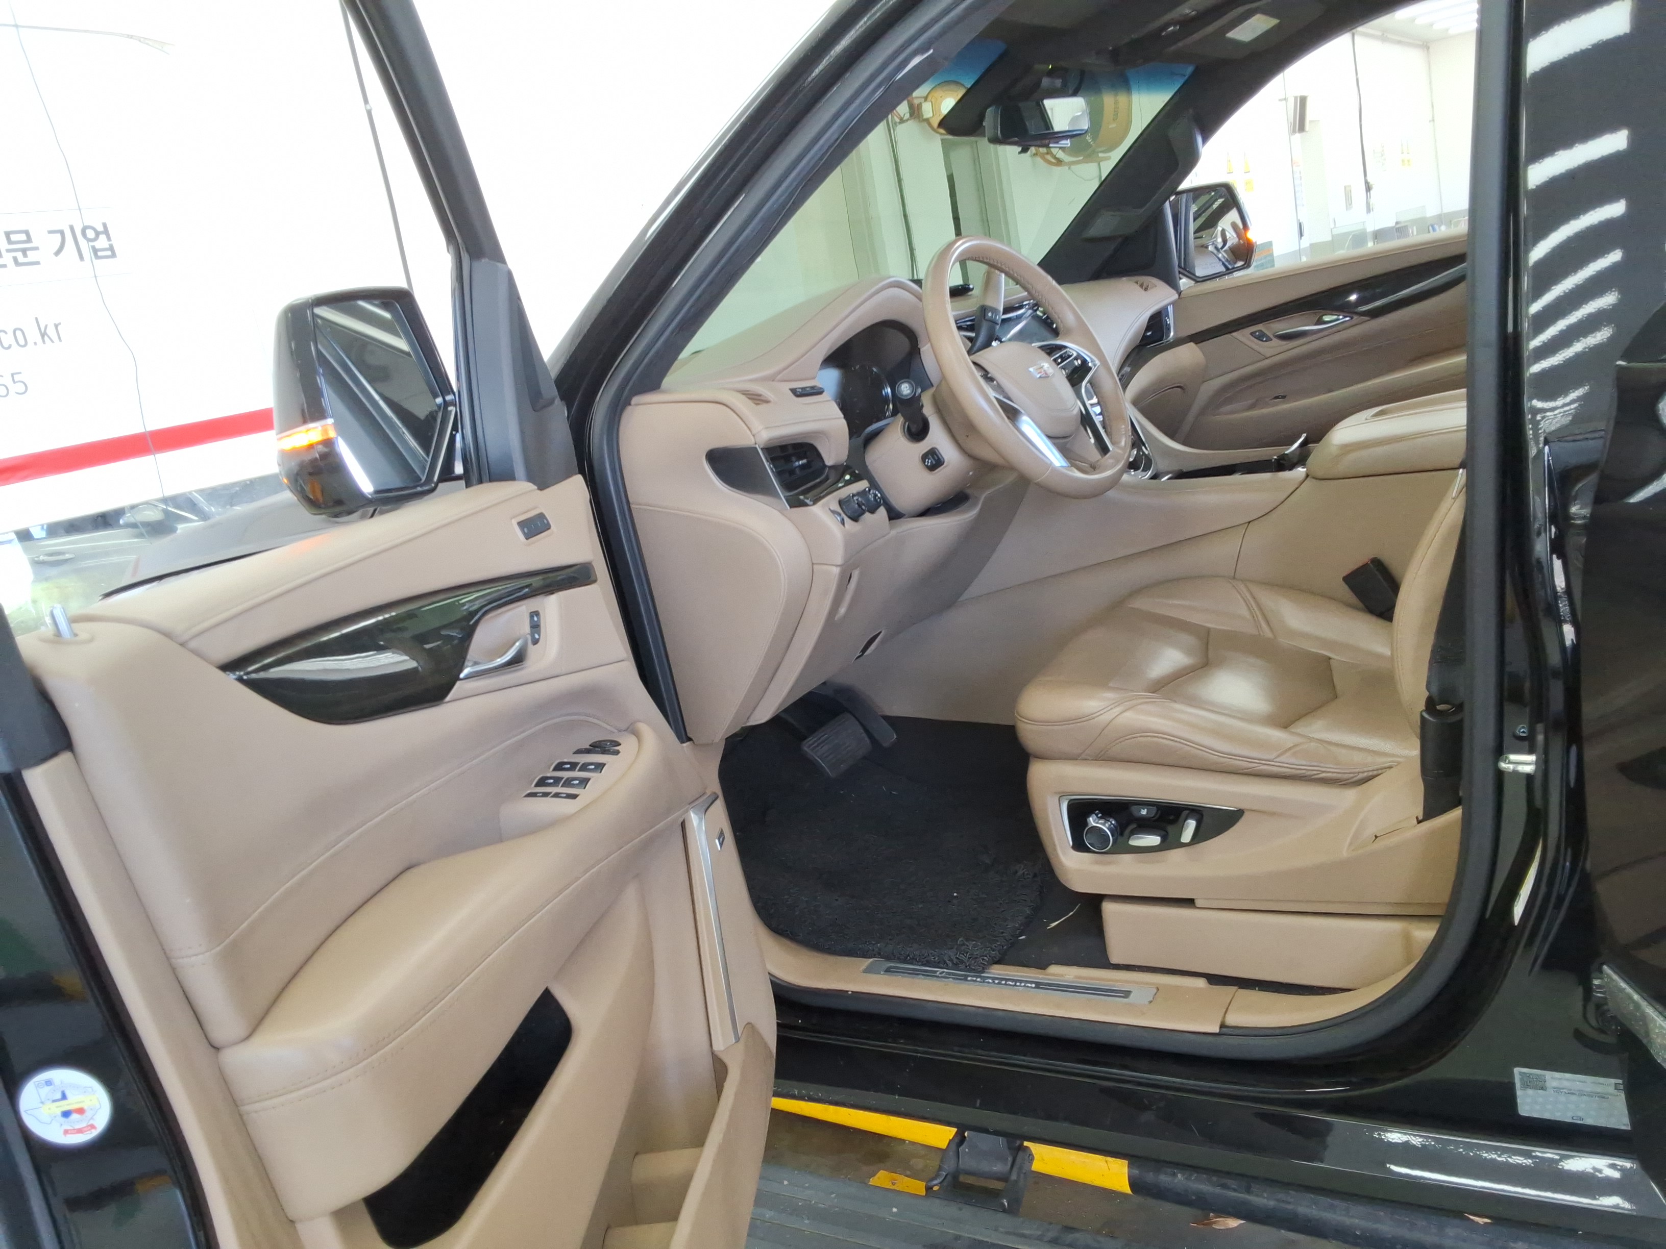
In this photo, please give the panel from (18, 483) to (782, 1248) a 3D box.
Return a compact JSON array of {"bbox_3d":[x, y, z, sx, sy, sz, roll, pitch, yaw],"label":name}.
[{"bbox_3d":[-0.201,0.231,1.076,0.170,0.720,0.930,-9,13,8],"label":"panel"}]

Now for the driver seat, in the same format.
[{"bbox_3d":[0.595,-0.294,1.592,0.910,1.000,0.550,-2,16,32],"label":"driver seat"}]

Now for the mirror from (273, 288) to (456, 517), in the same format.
[{"bbox_3d":[-0.455,-0.214,1.283,0.110,0.205,0.235,-6,14,21],"label":"mirror"}]

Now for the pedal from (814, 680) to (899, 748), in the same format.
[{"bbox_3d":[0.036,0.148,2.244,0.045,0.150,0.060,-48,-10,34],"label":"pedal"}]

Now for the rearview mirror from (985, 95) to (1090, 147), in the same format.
[{"bbox_3d":[0.315,-0.777,2.078,0.240,0.065,0.040,-21,17,-38],"label":"rearview mirror"}]

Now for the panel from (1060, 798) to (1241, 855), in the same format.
[{"bbox_3d":[0.366,0.233,1.550,0.210,0.075,0.035,-2,16,32],"label":"panel"}]

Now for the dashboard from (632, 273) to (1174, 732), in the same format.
[{"bbox_3d":[0.230,-0.328,2.288,0.510,0.540,1.580,-2,16,32],"label":"dashboard"}]

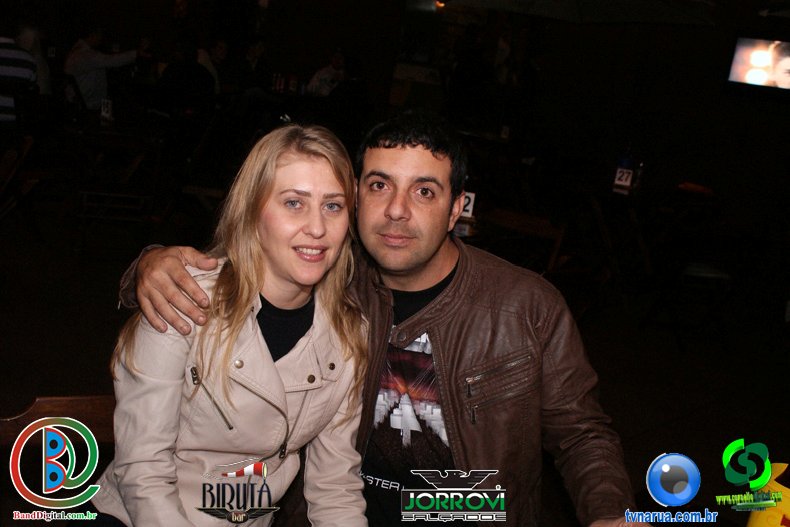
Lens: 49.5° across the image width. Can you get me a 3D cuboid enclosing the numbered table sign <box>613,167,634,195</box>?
[{"bbox_3d":[1.374,-0.496,5.150,0.100,0.150,0.060,11,14,19],"label":"numbered table sign"}]

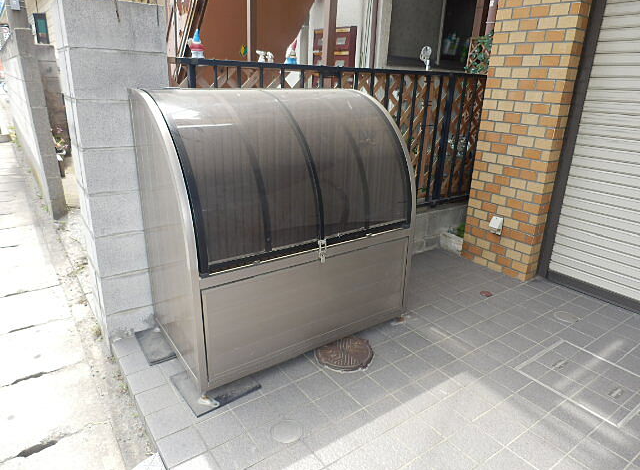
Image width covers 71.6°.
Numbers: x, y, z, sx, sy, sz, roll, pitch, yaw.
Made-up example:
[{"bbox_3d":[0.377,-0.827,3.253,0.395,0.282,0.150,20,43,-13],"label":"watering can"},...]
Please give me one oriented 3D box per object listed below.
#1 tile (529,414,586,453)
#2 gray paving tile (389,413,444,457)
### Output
[{"bbox_3d":[0.911,0.767,1.707,0.145,0.015,0.145,-13,24,-33],"label":"tile"},{"bbox_3d":[0.370,0.764,1.689,0.147,0.020,0.147,-12,23,-33],"label":"gray paving tile"}]

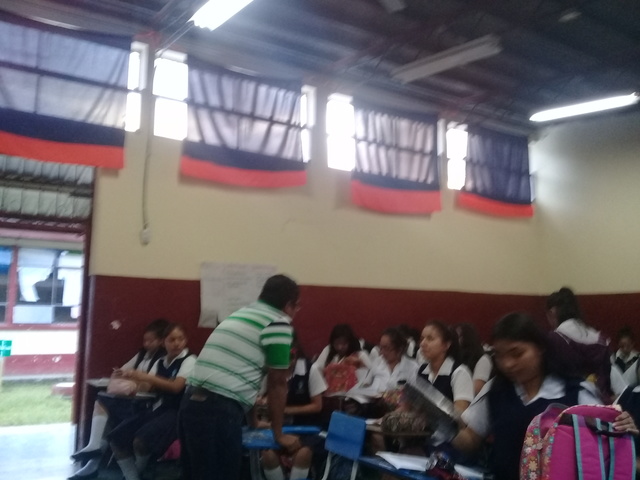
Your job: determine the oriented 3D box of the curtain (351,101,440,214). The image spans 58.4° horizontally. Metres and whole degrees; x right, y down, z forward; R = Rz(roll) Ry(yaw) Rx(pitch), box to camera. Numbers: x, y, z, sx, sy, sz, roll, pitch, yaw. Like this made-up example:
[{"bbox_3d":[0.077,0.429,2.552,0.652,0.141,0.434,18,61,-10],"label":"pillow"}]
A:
[{"bbox_3d":[0.977,-0.988,7.088,1.412,1.344,0.100,6,-9,-32],"label":"curtain"}]

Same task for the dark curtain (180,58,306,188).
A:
[{"bbox_3d":[-0.744,-1.174,5.994,1.418,1.265,0.100,6,-9,-32],"label":"dark curtain"}]

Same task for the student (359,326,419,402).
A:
[{"bbox_3d":[0.407,1.141,3.978,0.480,1.130,0.700,-6,-10,42],"label":"student"}]

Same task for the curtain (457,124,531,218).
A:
[{"bbox_3d":[2.497,-0.971,8.075,1.486,1.207,0.100,6,-9,-32],"label":"curtain"}]

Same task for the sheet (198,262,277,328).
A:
[{"bbox_3d":[-0.817,0.558,5.804,0.852,0.638,0.020,6,-9,-32],"label":"sheet"}]

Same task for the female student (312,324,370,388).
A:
[{"bbox_3d":[0.130,1.162,4.151,0.480,1.130,0.700,-3,-8,22],"label":"female student"}]

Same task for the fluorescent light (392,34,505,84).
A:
[{"bbox_3d":[1.190,-1.741,5.576,0.150,0.080,1.277,6,-4,-36],"label":"fluorescent light"}]

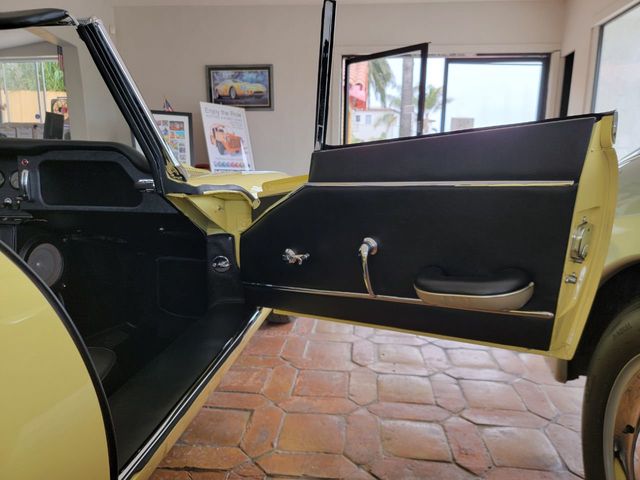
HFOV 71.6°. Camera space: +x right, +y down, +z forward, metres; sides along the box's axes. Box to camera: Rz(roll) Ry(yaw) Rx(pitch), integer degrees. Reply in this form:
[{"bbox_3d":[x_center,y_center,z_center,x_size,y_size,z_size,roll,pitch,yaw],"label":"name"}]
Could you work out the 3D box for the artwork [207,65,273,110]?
[{"bbox_3d":[-0.884,-1.687,4.943,0.743,0.491,0.030,0,9,3],"label":"artwork"}]

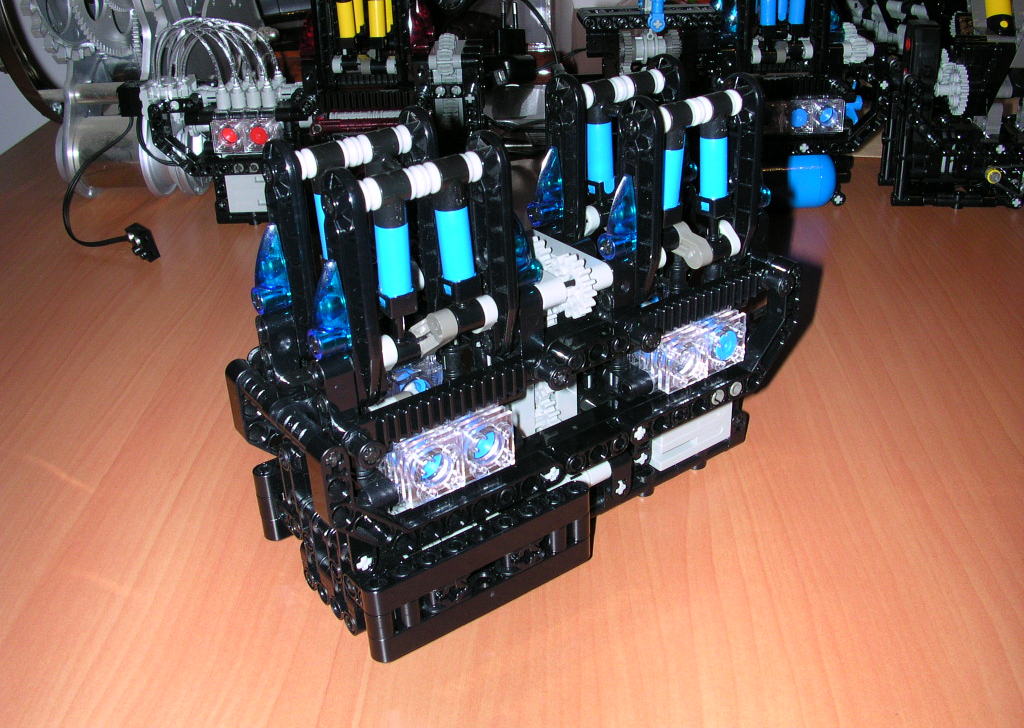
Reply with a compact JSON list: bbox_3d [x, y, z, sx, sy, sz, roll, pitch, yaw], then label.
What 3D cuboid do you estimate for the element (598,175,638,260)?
[{"bbox_3d":[0.029,-0.040,0.299,0.008,0.024,0.008,-21,34,-30],"label":"element"}]

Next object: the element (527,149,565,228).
[{"bbox_3d":[0.010,-0.052,0.322,0.008,0.024,0.008,-21,34,-30],"label":"element"}]

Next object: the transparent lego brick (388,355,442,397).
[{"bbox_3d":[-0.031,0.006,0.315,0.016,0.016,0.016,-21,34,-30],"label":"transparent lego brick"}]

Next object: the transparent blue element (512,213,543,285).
[{"bbox_3d":[0.003,-0.030,0.283,0.009,0.024,0.008,-21,33,-31],"label":"transparent blue element"}]

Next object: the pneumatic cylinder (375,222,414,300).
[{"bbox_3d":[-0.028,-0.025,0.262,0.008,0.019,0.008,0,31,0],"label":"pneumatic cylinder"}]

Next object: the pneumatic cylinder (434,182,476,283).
[{"bbox_3d":[-0.014,-0.032,0.267,0.008,0.026,0.008,-4,24,2],"label":"pneumatic cylinder"}]

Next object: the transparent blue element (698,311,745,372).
[{"bbox_3d":[0.065,-0.006,0.340,0.016,0.017,0.005,-21,33,-31],"label":"transparent blue element"}]

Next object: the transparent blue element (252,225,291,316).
[{"bbox_3d":[-0.062,-0.024,0.277,0.008,0.024,0.008,-21,34,-30],"label":"transparent blue element"}]

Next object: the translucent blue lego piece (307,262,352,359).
[{"bbox_3d":[-0.043,-0.013,0.254,0.009,0.024,0.008,-21,33,-31],"label":"translucent blue lego piece"}]

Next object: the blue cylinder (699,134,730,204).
[{"bbox_3d":[0.058,-0.057,0.314,0.008,0.018,0.008,-4,25,2],"label":"blue cylinder"}]

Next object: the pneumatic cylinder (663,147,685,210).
[{"bbox_3d":[0.044,-0.052,0.307,0.008,0.018,0.008,-1,30,0],"label":"pneumatic cylinder"}]

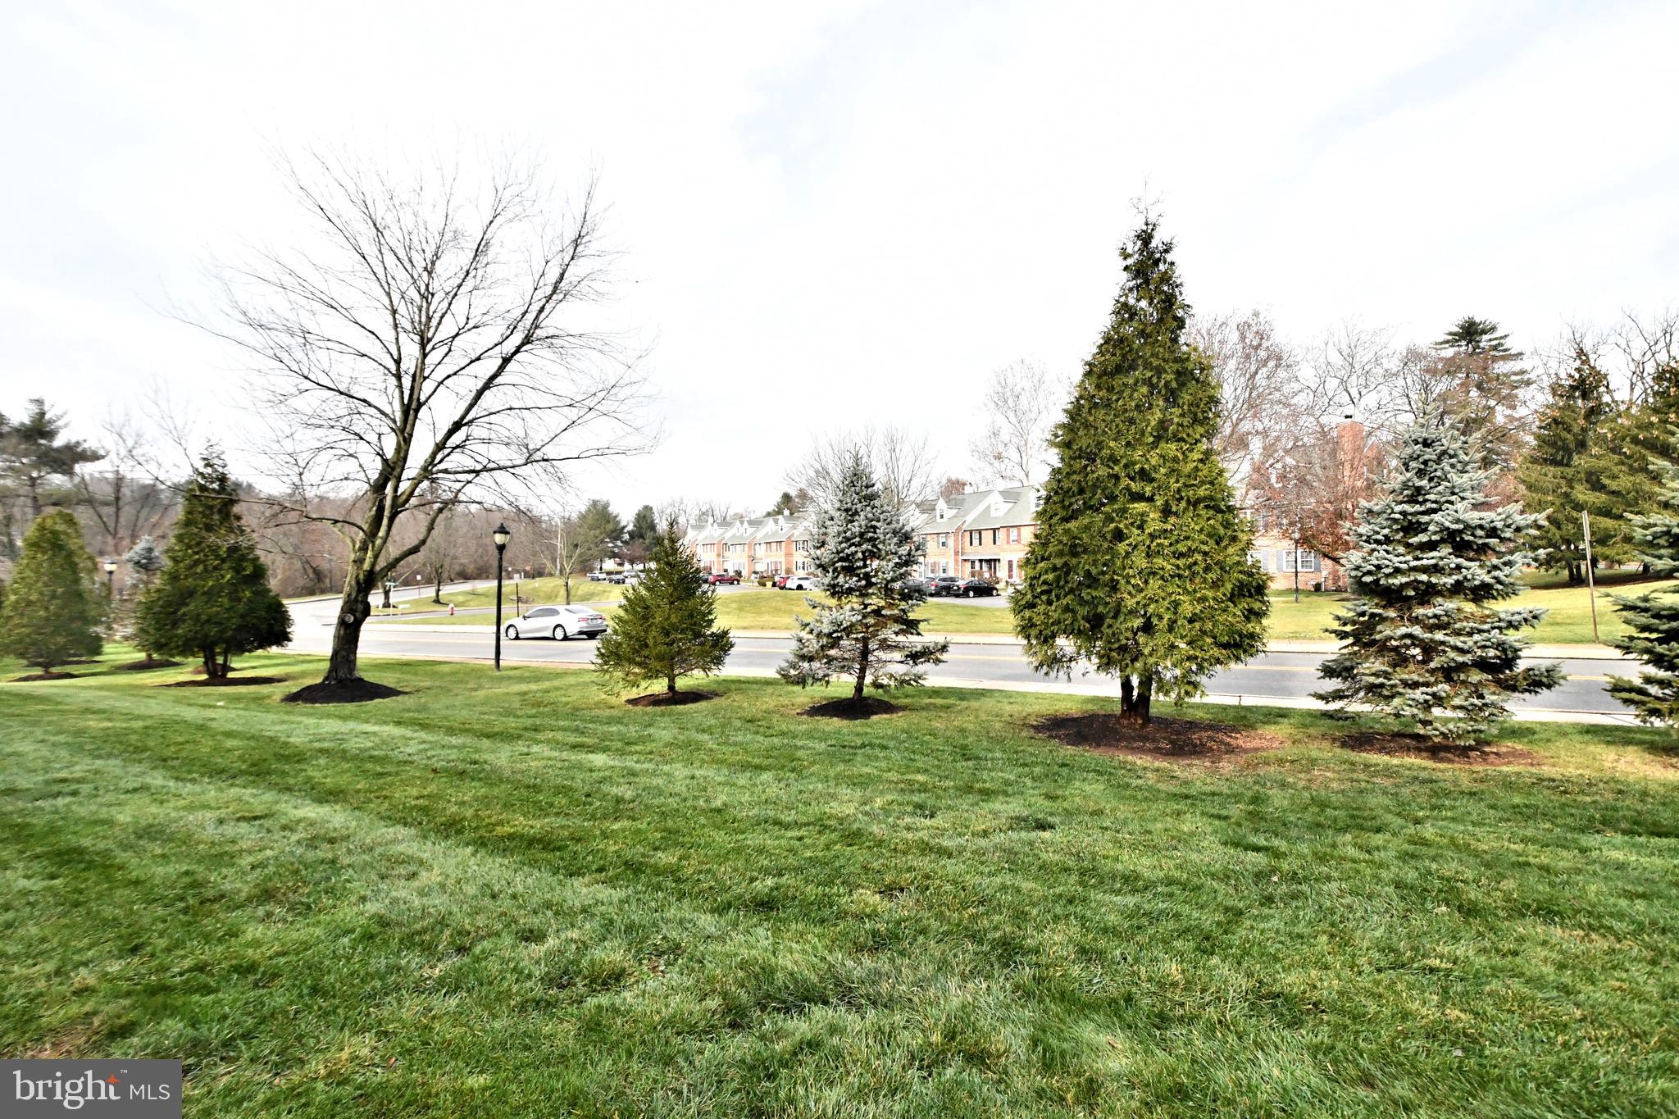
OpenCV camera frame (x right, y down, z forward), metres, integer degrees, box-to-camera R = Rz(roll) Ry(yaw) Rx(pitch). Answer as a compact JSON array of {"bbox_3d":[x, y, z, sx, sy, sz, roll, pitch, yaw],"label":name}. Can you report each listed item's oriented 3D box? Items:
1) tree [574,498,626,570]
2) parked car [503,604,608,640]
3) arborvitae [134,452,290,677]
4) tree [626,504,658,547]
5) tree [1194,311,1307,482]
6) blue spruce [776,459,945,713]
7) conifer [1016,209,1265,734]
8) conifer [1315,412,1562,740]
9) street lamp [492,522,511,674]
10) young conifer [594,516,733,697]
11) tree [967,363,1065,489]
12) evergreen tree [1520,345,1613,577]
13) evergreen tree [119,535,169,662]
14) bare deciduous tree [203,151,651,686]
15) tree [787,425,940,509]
[{"bbox_3d":[-47.234,-4.982,138.000,10.000,14.364,10.000,0,0,0],"label":"tree"},{"bbox_3d":[-12.550,2.770,30.720,4.880,1.450,1.840,-2,-1,26],"label":"parked car"},{"bbox_3d":[-14.329,0.135,16.000,2.750,5.191,2.750,0,0,0],"label":"arborvitae"},{"bbox_3d":[-41.080,-4.580,148.000,7.500,14.000,7.500,0,-1,0],"label":"tree"},{"bbox_3d":[33.014,-9.300,58.000,10.500,22.734,10.500,0,0,0],"label":"tree"},{"bbox_3d":[0.368,0.305,11.200,2.650,4.012,2.650,0,0,0],"label":"blue spruce"},{"bbox_3d":[4.007,-1.236,9.350,3.200,6.821,3.200,0,0,0],"label":"conifer"},{"bbox_3d":[6.749,0.200,7.900,2.400,3.748,2.400,0,0,0],"label":"conifer"},{"bbox_3d":[-8.630,0.951,17.800,0.450,3.750,0.450,0,-1,0],"label":"street lamp"},{"bbox_3d":[-3.230,0.853,13.000,2.500,3.316,2.500,0,0,0],"label":"young conifer"},{"bbox_3d":[21.300,-10.304,82.000,11.500,26.000,11.500,0,-1,0],"label":"tree"},{"bbox_3d":[43.176,-5.690,41.000,4.800,14.000,4.800,0,-1,0],"label":"evergreen tree"},{"bbox_3d":[-22.062,1.255,22.300,2.400,3.950,2.400,0,-1,-44],"label":"evergreen tree"},{"bbox_3d":[-8.456,-2.929,14.200,8.200,10.972,8.200,0,0,0],"label":"bare deciduous tree"},{"bbox_3d":[2.085,-3.955,57.000,12.000,14.000,12.000,0,-1,0],"label":"tree"}]

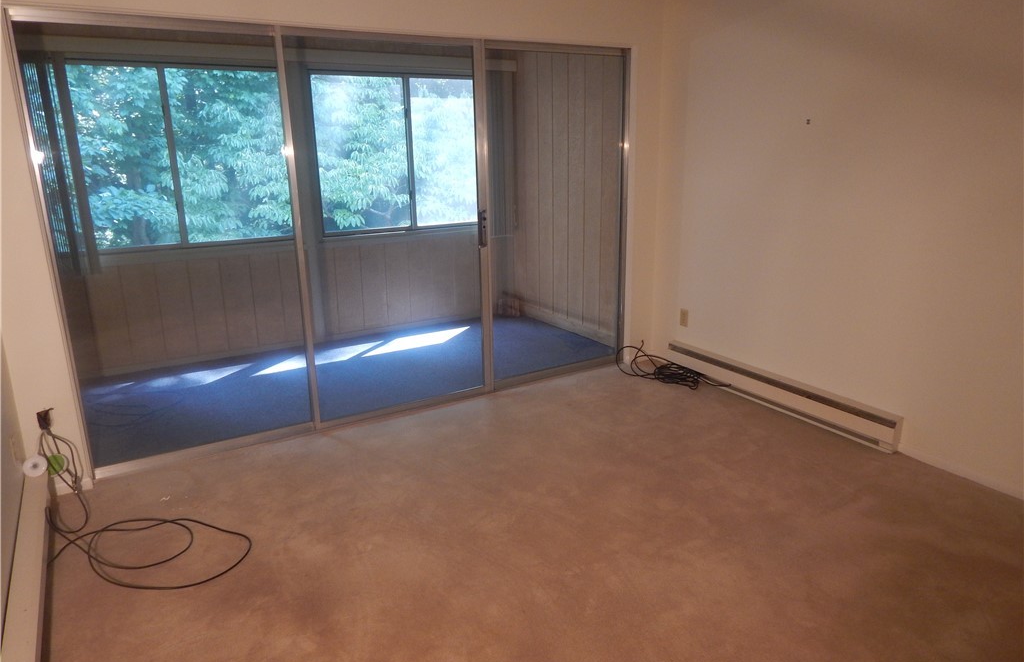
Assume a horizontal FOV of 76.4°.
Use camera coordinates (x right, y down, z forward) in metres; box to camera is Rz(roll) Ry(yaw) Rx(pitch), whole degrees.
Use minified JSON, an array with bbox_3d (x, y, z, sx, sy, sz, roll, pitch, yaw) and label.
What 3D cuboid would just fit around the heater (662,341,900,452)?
[{"bbox_3d":[1.479,0.330,3.833,0.065,0.179,1.615,-9,17,-27],"label":"heater"}]

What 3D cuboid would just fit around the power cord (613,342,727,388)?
[{"bbox_3d":[1.017,0.244,4.224,0.395,0.159,0.710,-9,17,-27],"label":"power cord"}]

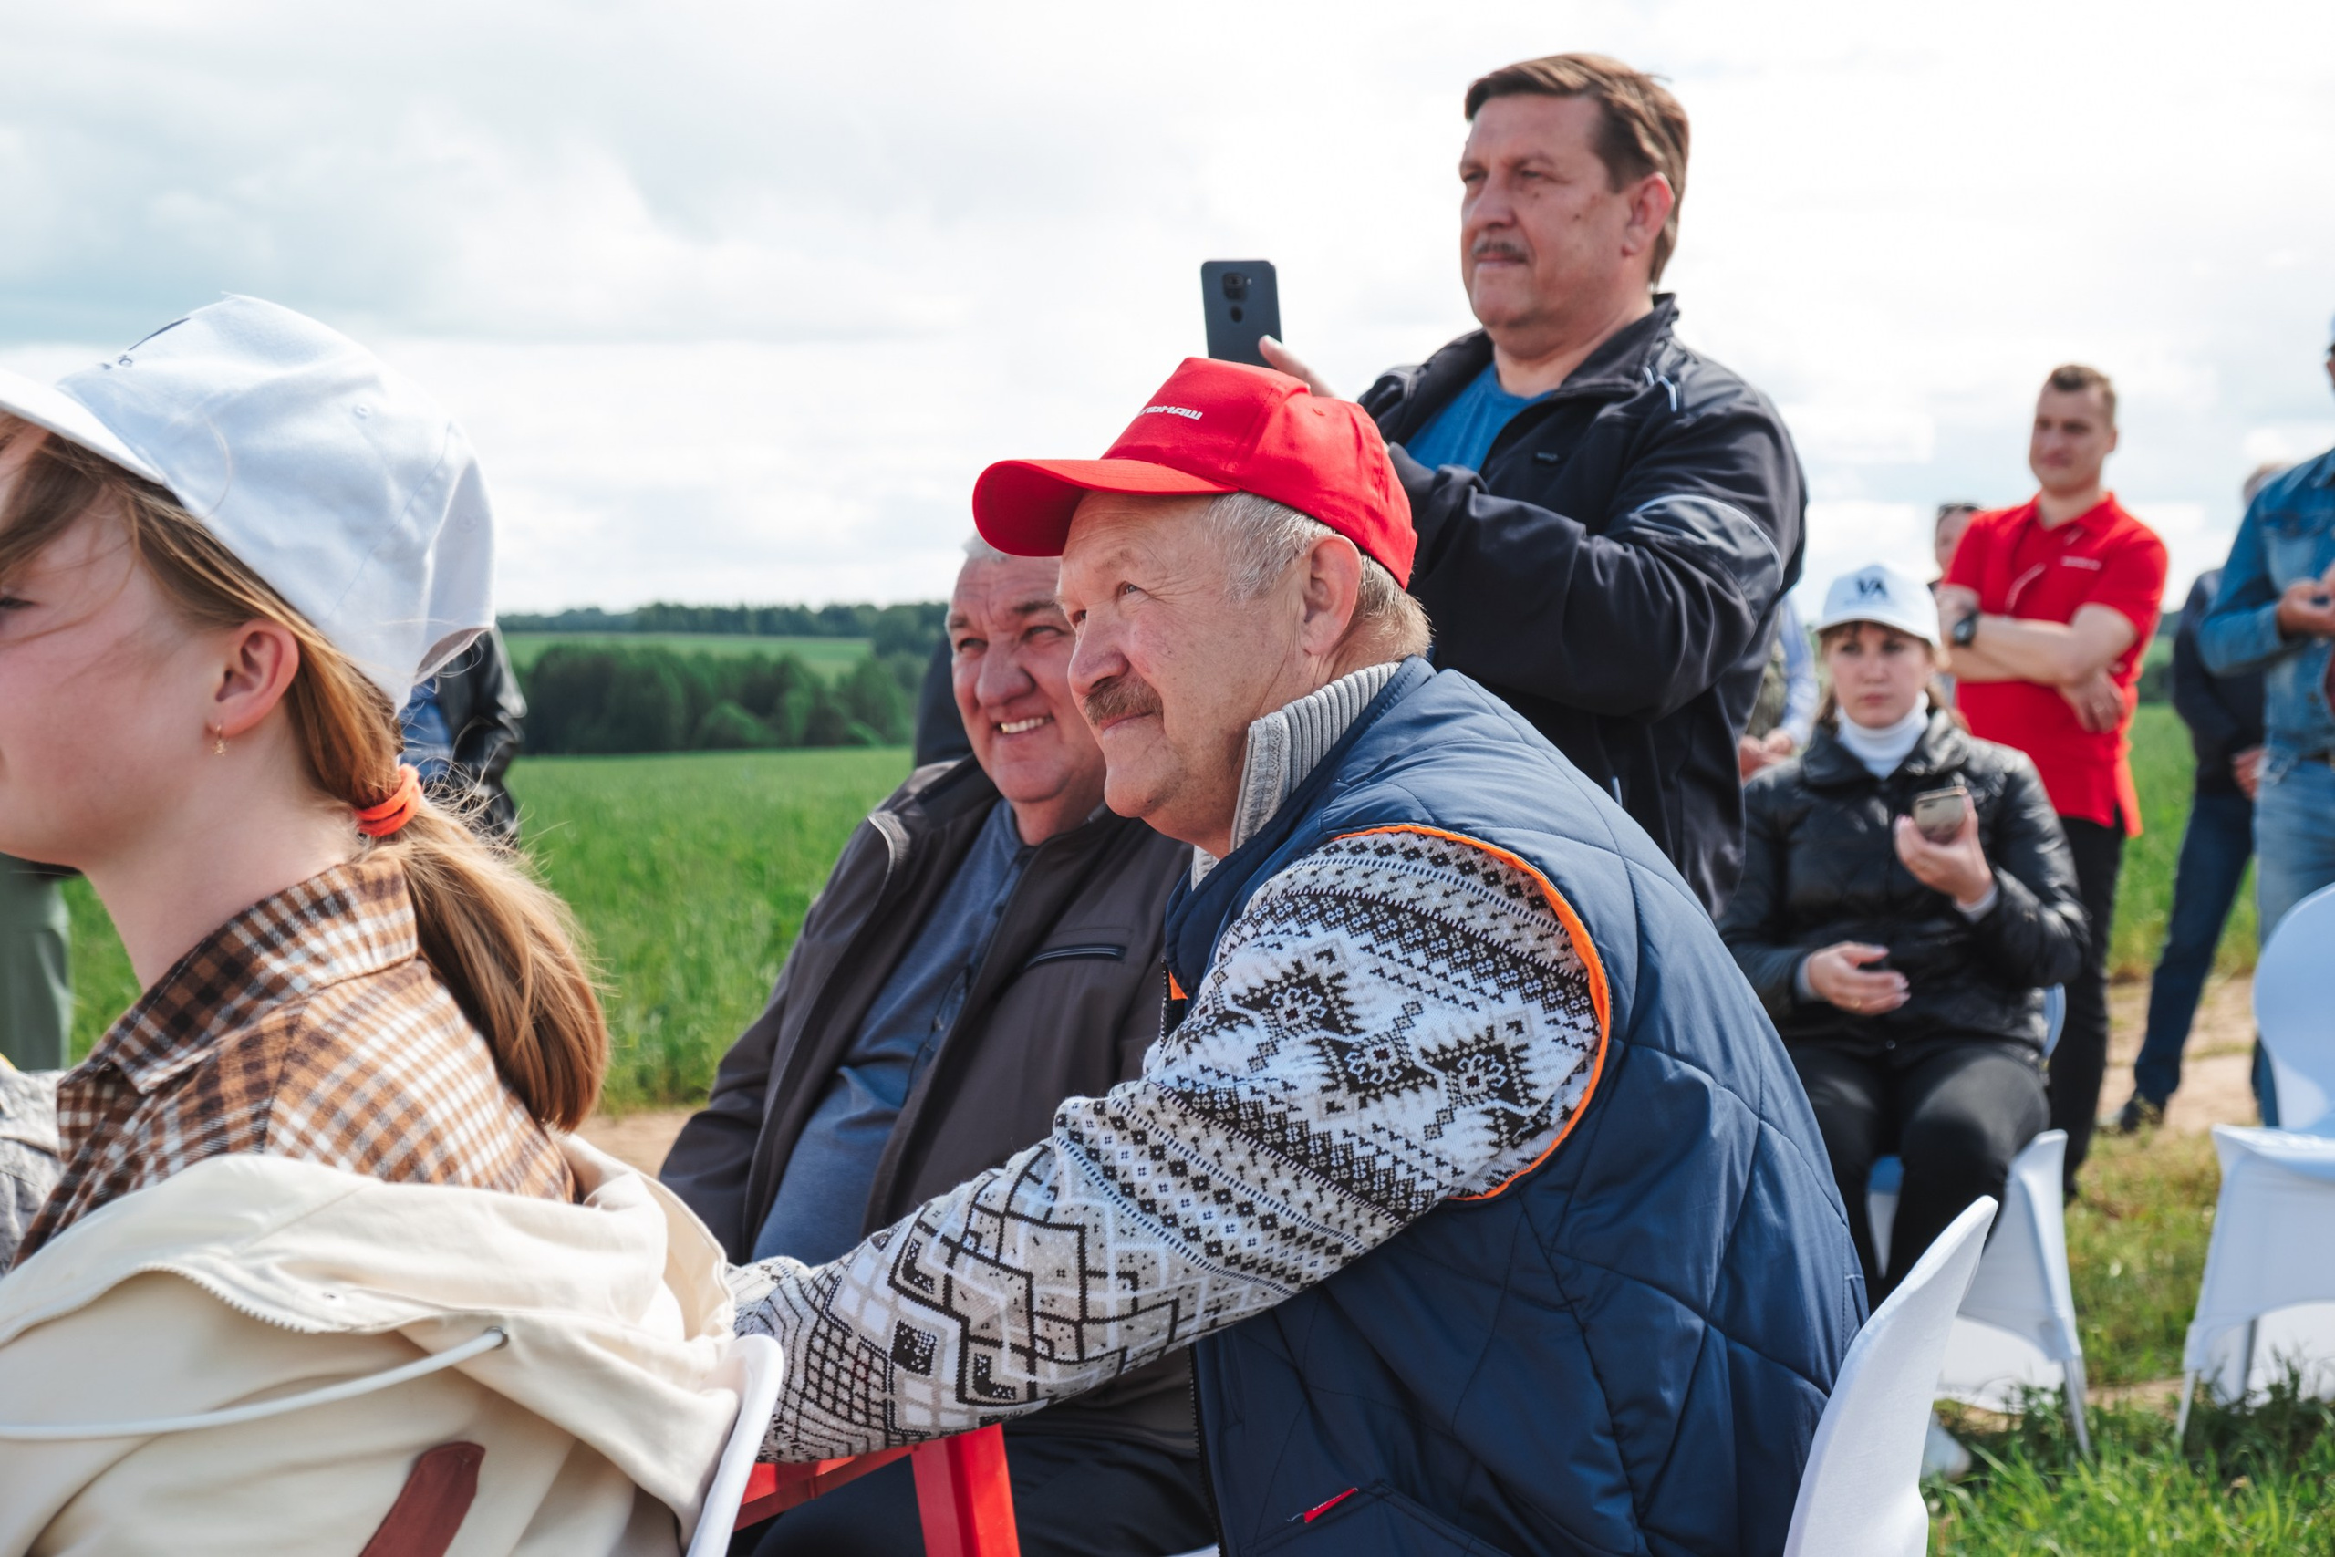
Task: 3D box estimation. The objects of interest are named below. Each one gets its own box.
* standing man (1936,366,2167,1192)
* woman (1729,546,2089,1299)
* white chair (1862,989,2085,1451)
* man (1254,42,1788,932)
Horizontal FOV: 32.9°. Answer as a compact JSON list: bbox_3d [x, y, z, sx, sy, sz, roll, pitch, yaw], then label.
[{"bbox_3d":[1.830,0.033,8.150,0.520,1.760,0.380,1,2,34],"label":"standing man"},{"bbox_3d":[1.110,0.332,5.960,0.570,1.300,0.680,0,2,13],"label":"woman"},{"bbox_3d":[1.150,0.554,6.050,0.520,0.850,0.560,1,2,16],"label":"white chair"},{"bbox_3d":[0.310,0.185,3.640,0.580,1.740,0.580,-2,2,-43],"label":"man"}]

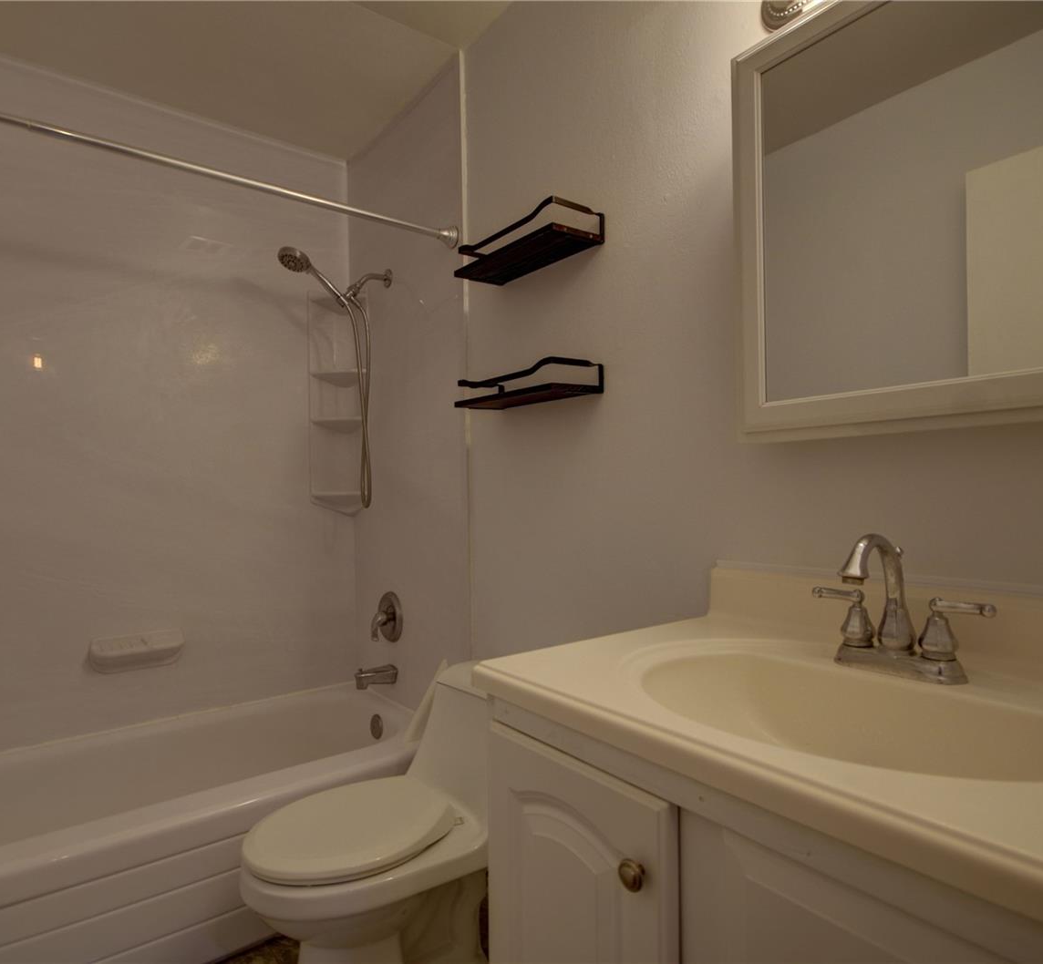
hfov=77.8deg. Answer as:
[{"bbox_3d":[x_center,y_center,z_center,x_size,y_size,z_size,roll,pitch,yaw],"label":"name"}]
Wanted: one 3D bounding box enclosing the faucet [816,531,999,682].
[{"bbox_3d":[0.459,0.159,0.835,0.170,0.184,0.227,0,-1,-38],"label":"faucet"}]

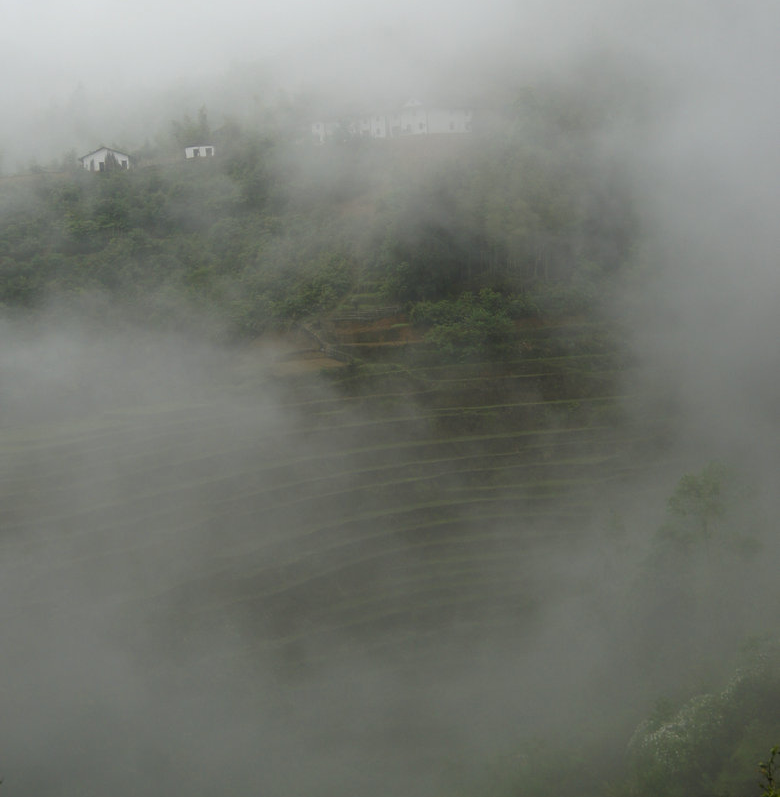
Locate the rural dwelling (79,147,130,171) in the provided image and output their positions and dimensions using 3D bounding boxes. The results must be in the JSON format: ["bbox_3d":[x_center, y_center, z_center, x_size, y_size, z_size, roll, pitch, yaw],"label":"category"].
[{"bbox_3d":[-59.810,-50.390,308.000,10.000,5.000,8.500,-2,8,-7],"label":"rural dwelling"}]

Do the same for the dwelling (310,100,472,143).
[{"bbox_3d":[0.240,-66.560,352.000,37.000,9.700,9.000,1,8,14],"label":"dwelling"}]

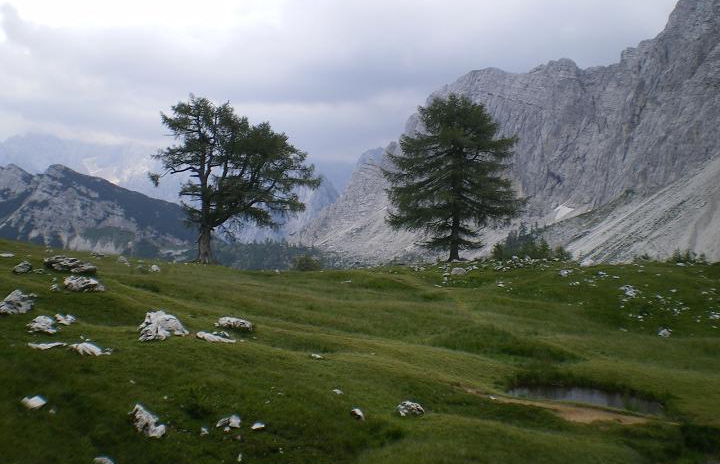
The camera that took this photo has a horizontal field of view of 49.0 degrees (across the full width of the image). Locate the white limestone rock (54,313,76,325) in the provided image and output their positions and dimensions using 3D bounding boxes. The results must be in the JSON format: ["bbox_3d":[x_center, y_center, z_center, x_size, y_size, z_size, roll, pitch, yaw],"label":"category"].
[{"bbox_3d":[-7.638,2.243,20.500,0.571,0.258,0.428,0,1,0],"label":"white limestone rock"}]

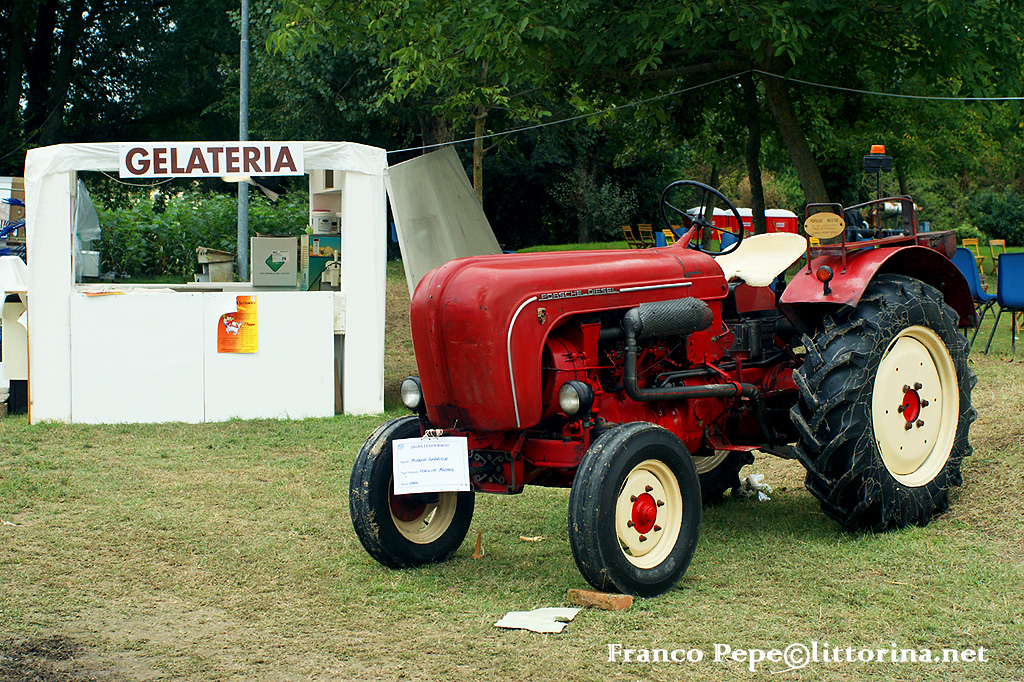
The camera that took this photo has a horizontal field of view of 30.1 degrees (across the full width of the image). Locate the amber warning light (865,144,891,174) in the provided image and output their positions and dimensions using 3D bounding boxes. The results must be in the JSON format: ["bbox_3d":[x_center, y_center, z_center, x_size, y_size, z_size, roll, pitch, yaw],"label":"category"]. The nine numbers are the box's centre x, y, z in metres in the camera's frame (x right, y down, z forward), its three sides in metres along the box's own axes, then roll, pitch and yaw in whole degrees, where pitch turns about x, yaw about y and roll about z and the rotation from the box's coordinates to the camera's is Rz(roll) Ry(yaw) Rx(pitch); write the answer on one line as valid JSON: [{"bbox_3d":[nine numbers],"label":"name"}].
[{"bbox_3d":[1.876,-0.929,9.750,0.115,0.153,0.115,2,5,43],"label":"amber warning light"}]

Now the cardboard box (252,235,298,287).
[{"bbox_3d":[-2.194,-0.734,17.600,0.410,0.460,0.360,-1,3,-10],"label":"cardboard box"}]

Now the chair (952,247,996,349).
[{"bbox_3d":[3.698,-0.339,15.200,0.520,0.810,0.480,-2,4,-31],"label":"chair"}]

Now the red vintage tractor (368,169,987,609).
[{"bbox_3d":[0.855,0.136,9.840,1.780,1.840,3.320,0,5,43],"label":"red vintage tractor"}]

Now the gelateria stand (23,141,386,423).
[{"bbox_3d":[-2.813,-0.581,17.531,3.080,2.400,2.300,-1,3,-10],"label":"gelateria stand"}]

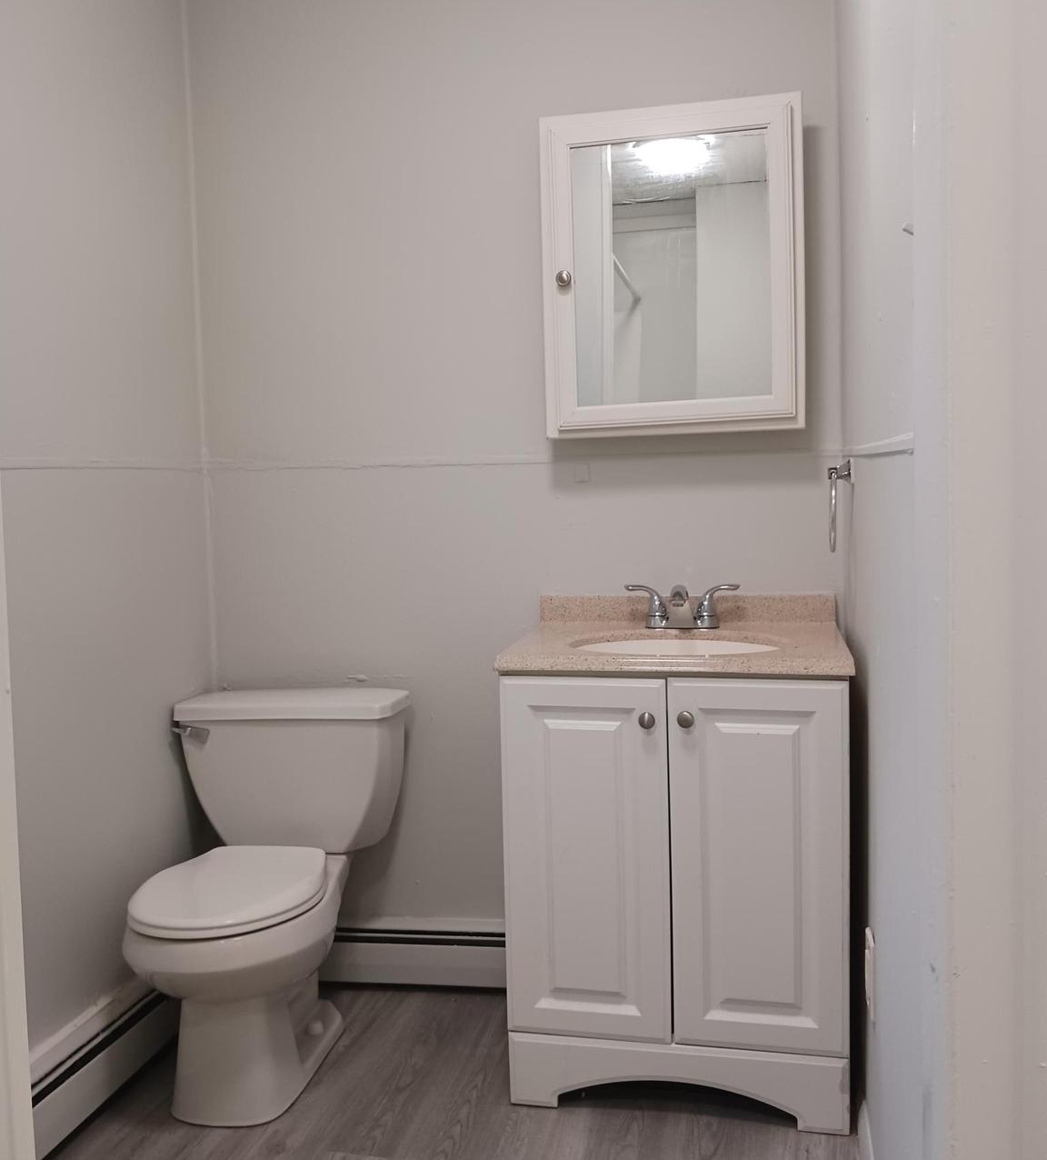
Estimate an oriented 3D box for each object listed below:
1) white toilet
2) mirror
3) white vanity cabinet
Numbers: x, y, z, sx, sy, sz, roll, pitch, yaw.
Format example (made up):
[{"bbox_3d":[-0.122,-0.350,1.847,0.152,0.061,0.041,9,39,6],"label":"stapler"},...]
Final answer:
[{"bbox_3d":[-0.533,0.634,2.226,0.475,0.707,0.685,-1,4,9],"label":"white toilet"},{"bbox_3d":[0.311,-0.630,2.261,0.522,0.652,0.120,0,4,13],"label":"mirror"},{"bbox_3d":[0.314,0.557,2.181,0.614,0.826,0.447,0,4,12],"label":"white vanity cabinet"}]

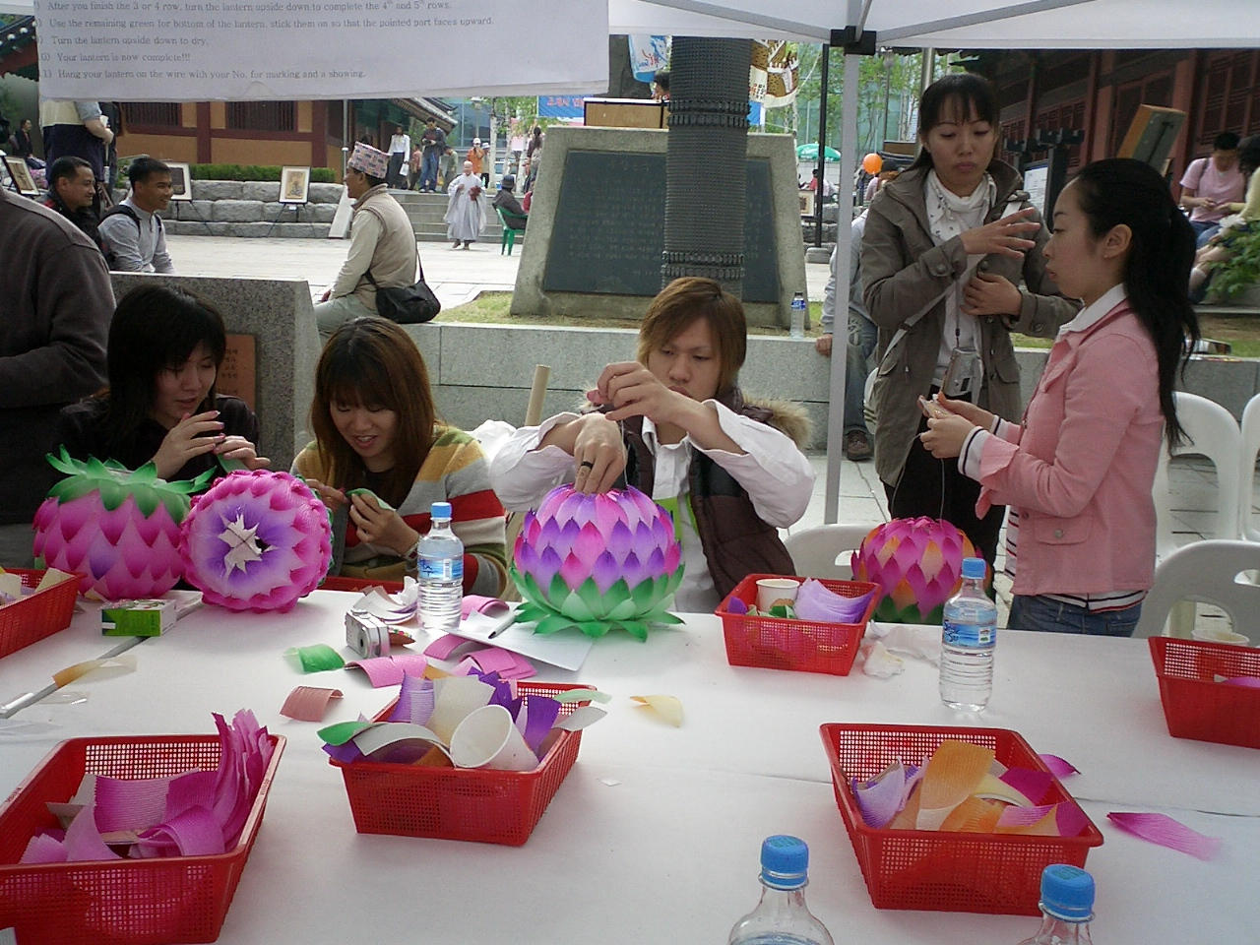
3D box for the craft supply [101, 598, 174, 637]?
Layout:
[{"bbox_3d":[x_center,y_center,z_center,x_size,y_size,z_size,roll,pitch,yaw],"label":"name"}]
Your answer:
[{"bbox_3d":[-0.725,0.214,1.996,0.083,0.040,0.068,1,8,0],"label":"craft supply"}]

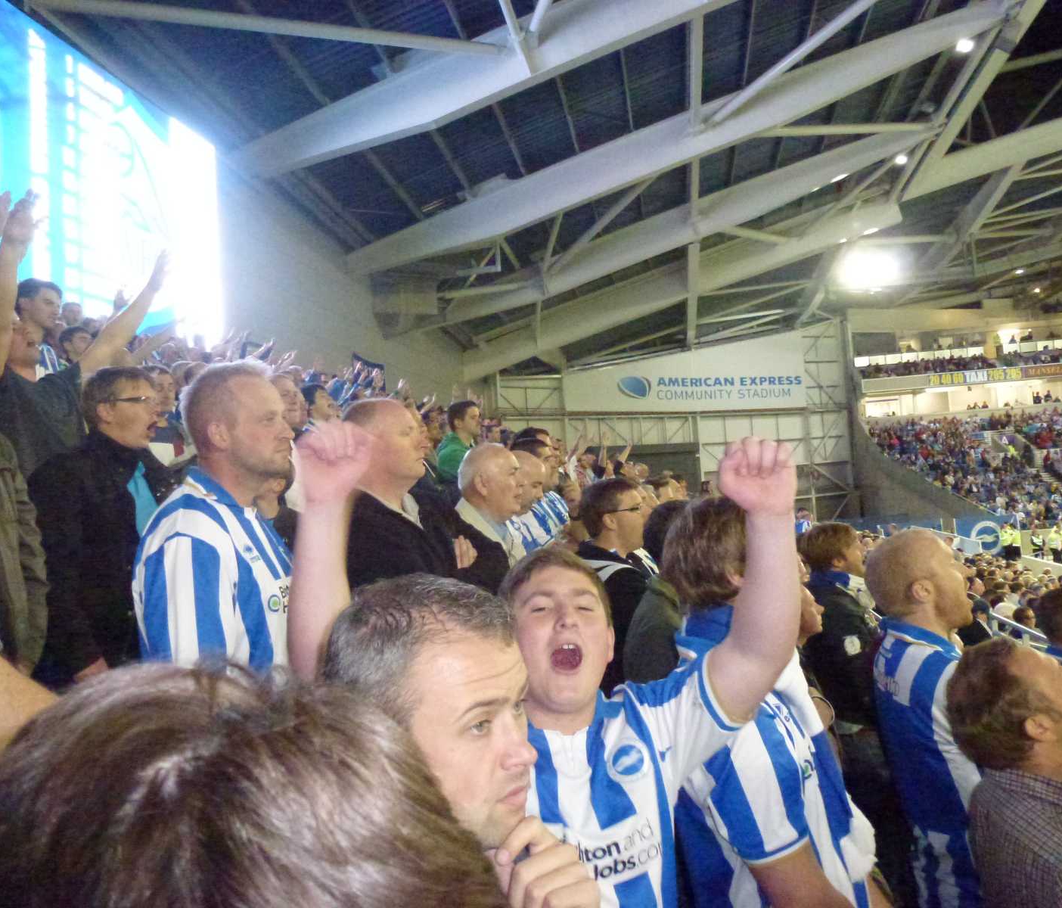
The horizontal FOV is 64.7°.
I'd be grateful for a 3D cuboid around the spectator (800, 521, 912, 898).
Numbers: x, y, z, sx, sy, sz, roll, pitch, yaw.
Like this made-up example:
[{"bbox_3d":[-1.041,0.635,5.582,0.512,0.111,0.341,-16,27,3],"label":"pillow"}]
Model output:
[{"bbox_3d":[1.250,1.120,3.200,0.360,1.730,0.500,-4,-3,3],"label":"spectator"}]

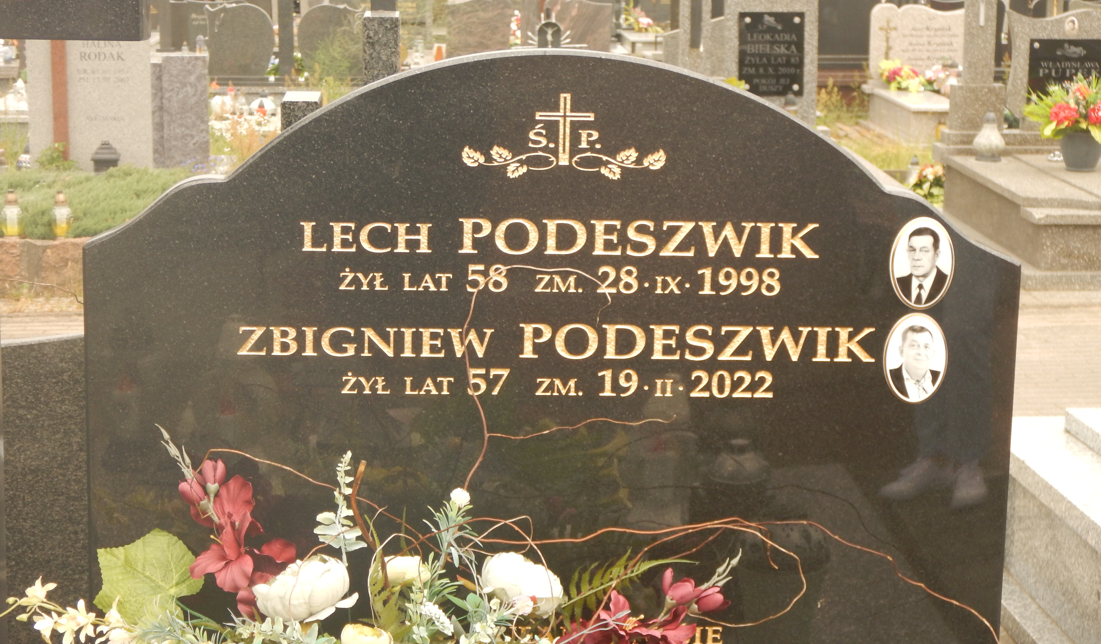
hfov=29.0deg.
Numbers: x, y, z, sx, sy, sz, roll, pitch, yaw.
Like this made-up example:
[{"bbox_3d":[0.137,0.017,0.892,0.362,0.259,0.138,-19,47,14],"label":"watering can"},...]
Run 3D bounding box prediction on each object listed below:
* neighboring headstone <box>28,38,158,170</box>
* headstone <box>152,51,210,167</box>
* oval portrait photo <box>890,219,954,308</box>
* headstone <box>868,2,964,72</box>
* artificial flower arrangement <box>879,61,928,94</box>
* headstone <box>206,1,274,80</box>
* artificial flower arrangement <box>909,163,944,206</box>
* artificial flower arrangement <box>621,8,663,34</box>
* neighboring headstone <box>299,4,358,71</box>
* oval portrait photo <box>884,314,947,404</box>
[{"bbox_3d":[-2.298,-1.159,10.650,0.625,0.800,0.090,0,10,-2],"label":"neighboring headstone"},{"bbox_3d":[-2.023,-1.163,11.793,0.314,0.648,0.280,0,10,-1],"label":"headstone"},{"bbox_3d":[0.508,-0.081,2.916,0.088,0.127,0.010,0,10,-3],"label":"oval portrait photo"},{"bbox_3d":[2.968,-2.263,17.200,0.800,0.630,0.100,0,10,-2],"label":"headstone"},{"bbox_3d":[2.933,-2.070,17.882,0.414,0.285,0.320,1,10,1],"label":"artificial flower arrangement"},{"bbox_3d":[-2.438,-2.224,16.800,0.540,0.620,0.085,0,10,-2],"label":"headstone"},{"bbox_3d":[2.106,-0.756,11.900,0.230,0.260,0.220,0,10,-2],"label":"artificial flower arrangement"},{"bbox_3d":[0.852,-2.854,20.000,0.400,0.310,0.300,0,10,-2],"label":"artificial flower arrangement"},{"bbox_3d":[-2.102,-2.715,20.523,0.626,0.688,0.130,0,10,0],"label":"neighboring headstone"},{"bbox_3d":[0.503,0.051,2.930,0.088,0.126,0.010,0,10,-2],"label":"oval portrait photo"}]

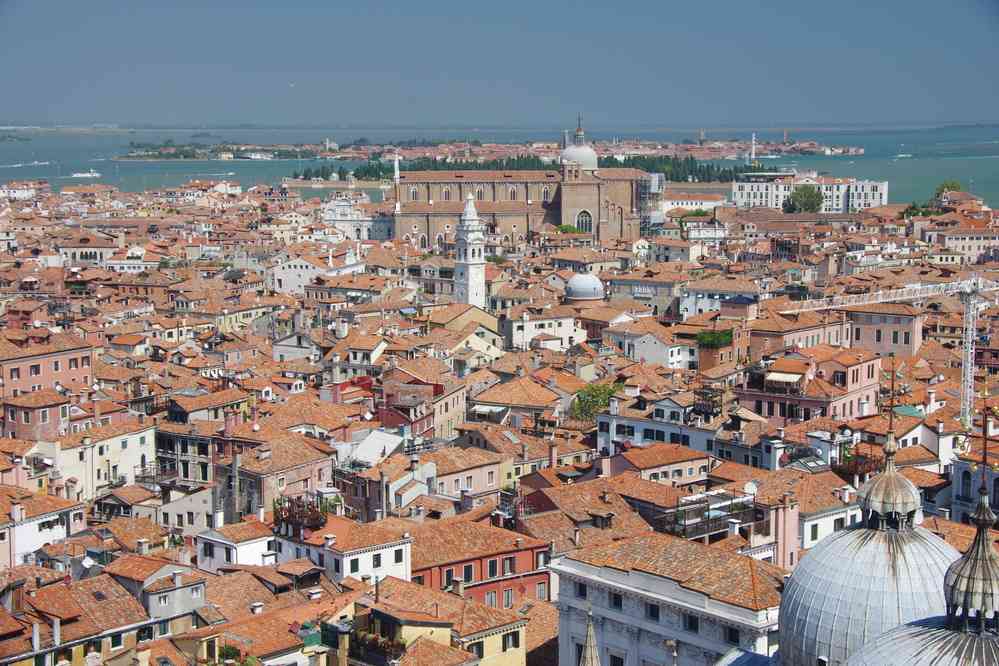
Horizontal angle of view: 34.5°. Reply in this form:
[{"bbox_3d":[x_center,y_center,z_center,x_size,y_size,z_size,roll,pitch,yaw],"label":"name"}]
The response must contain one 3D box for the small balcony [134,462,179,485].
[{"bbox_3d":[-50.000,20.613,234.107,4.300,1.600,5.200,4,9,29],"label":"small balcony"}]

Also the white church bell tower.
[{"bbox_3d":[-6.700,-9.986,369.947,5.300,43.600,5.300,-6,10,-39],"label":"white church bell tower"}]

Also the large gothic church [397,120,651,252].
[{"bbox_3d":[9.000,-54.611,641.426,102.000,60.000,46.000,0,8,0],"label":"large gothic church"}]

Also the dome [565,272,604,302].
[{"bbox_3d":[19.700,-10.815,373.872,8.800,6.300,8.800,0,8,0],"label":"dome"}]

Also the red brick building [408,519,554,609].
[{"bbox_3d":[-4.913,29.395,167.768,17.400,19.200,11.500,-5,9,-35],"label":"red brick building"}]

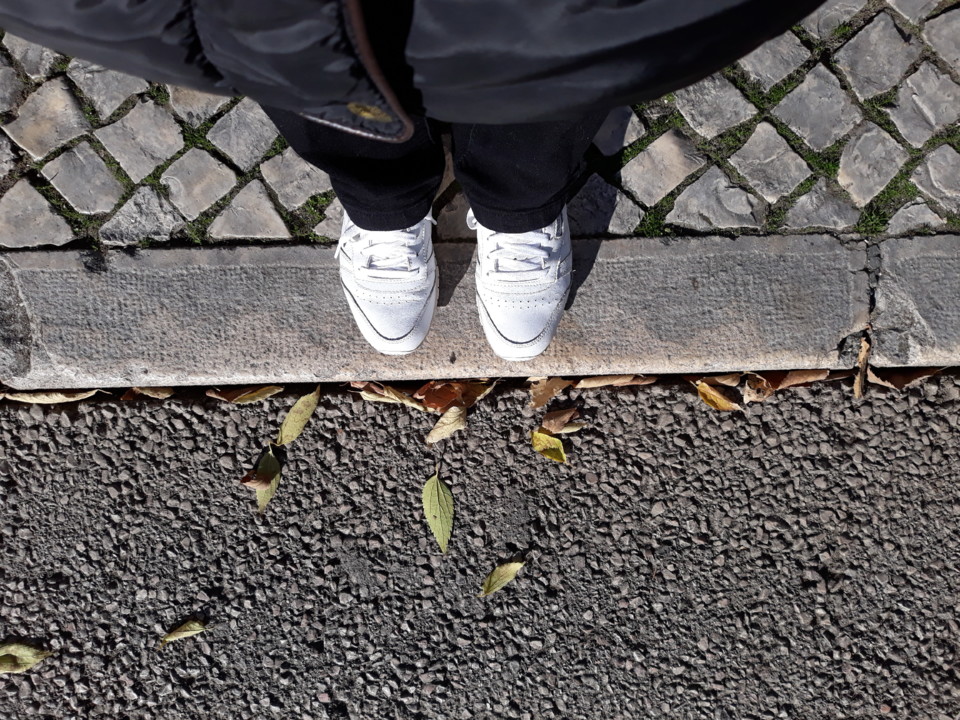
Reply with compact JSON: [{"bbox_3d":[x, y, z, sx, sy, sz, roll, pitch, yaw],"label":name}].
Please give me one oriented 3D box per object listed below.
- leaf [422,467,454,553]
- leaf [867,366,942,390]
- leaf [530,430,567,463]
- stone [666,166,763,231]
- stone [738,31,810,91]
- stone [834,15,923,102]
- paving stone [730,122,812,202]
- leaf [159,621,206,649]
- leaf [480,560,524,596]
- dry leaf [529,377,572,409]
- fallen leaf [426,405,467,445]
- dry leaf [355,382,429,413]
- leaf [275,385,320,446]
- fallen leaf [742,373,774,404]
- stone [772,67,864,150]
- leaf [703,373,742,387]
[{"bbox_3d":[-0.051,0.191,0.956,0.040,0.010,0.107,-8,82,-3],"label":"leaf"},{"bbox_3d":[0.539,0.024,0.951,0.098,0.035,0.030,-1,87,-1],"label":"leaf"},{"bbox_3d":[0.090,0.113,0.969,0.059,0.015,0.029,37,82,4],"label":"leaf"},{"bbox_3d":[0.298,-0.203,0.989,0.125,0.060,0.085,-1,81,-2],"label":"stone"},{"bbox_3d":[0.353,-0.366,0.936,0.074,0.065,0.056,-40,89,-3],"label":"stone"},{"bbox_3d":[0.451,-0.347,0.880,0.092,0.050,0.064,-38,88,-3],"label":"stone"},{"bbox_3d":[0.383,-0.255,1.009,0.099,0.062,0.083,45,85,1],"label":"paving stone"},{"bbox_3d":[-0.368,0.335,0.923,0.058,0.016,0.019,-24,83,-5],"label":"leaf"},{"bbox_3d":[0.026,0.273,0.944,0.070,0.013,0.021,-39,84,-7],"label":"leaf"},{"bbox_3d":[0.098,0.043,1.026,0.061,0.016,0.043,-4,86,-3],"label":"dry leaf"},{"bbox_3d":[-0.042,0.081,0.939,0.062,0.016,0.030,-45,89,-3],"label":"fallen leaf"},{"bbox_3d":[-0.121,0.049,1.015,0.108,0.020,0.026,13,85,-1],"label":"dry leaf"},{"bbox_3d":[-0.244,0.075,1.011,0.027,0.014,0.094,34,85,1],"label":"leaf"},{"bbox_3d":[0.338,0.033,0.908,0.037,0.020,0.038,-4,86,-2],"label":"fallen leaf"},{"bbox_3d":[0.383,-0.281,0.873,0.079,0.050,0.073,-41,88,-4],"label":"stone"},{"bbox_3d":[0.336,0.031,1.037,0.057,0.015,0.017,-8,86,-3],"label":"leaf"}]

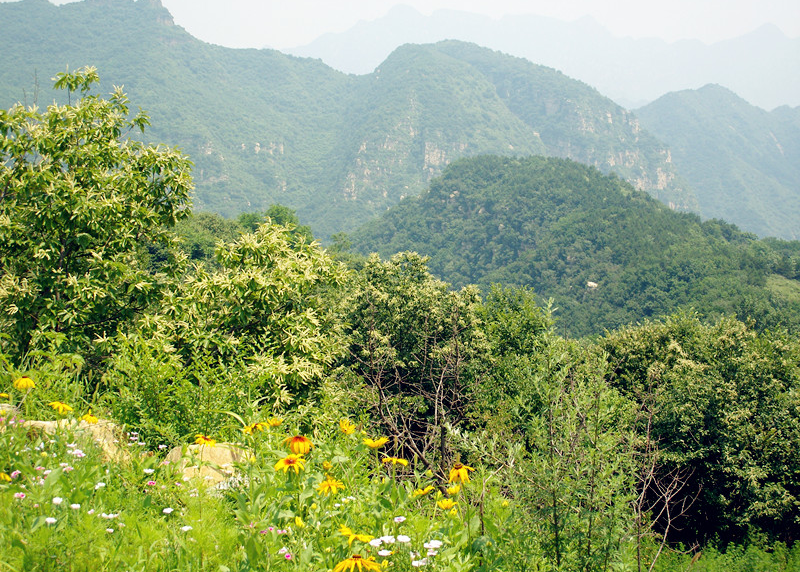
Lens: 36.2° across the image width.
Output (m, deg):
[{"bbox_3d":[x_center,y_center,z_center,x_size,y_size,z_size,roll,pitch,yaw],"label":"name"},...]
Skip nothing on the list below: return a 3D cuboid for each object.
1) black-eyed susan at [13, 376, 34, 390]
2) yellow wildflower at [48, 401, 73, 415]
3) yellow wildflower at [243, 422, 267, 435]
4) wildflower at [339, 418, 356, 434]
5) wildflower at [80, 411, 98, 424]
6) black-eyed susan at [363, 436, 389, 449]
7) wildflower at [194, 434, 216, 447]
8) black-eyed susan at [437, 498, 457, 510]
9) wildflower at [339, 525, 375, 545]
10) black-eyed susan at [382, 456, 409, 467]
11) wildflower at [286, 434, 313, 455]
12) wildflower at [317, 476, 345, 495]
[{"bbox_3d":[-1.399,0.364,4.550,0.078,0.042,0.078,0,3,0],"label":"black-eyed susan"},{"bbox_3d":[-1.164,0.418,4.200,0.080,0.035,0.080,0,3,0],"label":"yellow wildflower"},{"bbox_3d":[-0.470,0.465,4.000,0.085,0.030,0.085,0,4,-7],"label":"yellow wildflower"},{"bbox_3d":[-0.168,0.453,3.950,0.066,0.042,0.066,28,15,0],"label":"wildflower"},{"bbox_3d":[-1.103,0.467,4.350,0.063,0.042,0.063,0,3,0],"label":"wildflower"},{"bbox_3d":[-0.073,0.466,3.650,0.078,0.030,0.078,0,3,0],"label":"black-eyed susan"},{"bbox_3d":[-0.715,0.569,4.500,0.080,0.030,0.080,7,11,-10],"label":"wildflower"},{"bbox_3d":[0.140,0.642,3.600,0.065,0.030,0.065,0,4,2],"label":"black-eyed susan"},{"bbox_3d":[-0.093,0.540,2.650,0.076,0.036,0.076,0,3,0],"label":"wildflower"},{"bbox_3d":[-0.013,0.517,3.600,0.076,0.024,0.076,0,3,0],"label":"black-eyed susan"},{"bbox_3d":[-0.274,0.427,3.300,0.082,0.045,0.082,0,12,-5],"label":"wildflower"},{"bbox_3d":[-0.193,0.554,3.400,0.080,0.032,0.080,0,12,-3],"label":"wildflower"}]

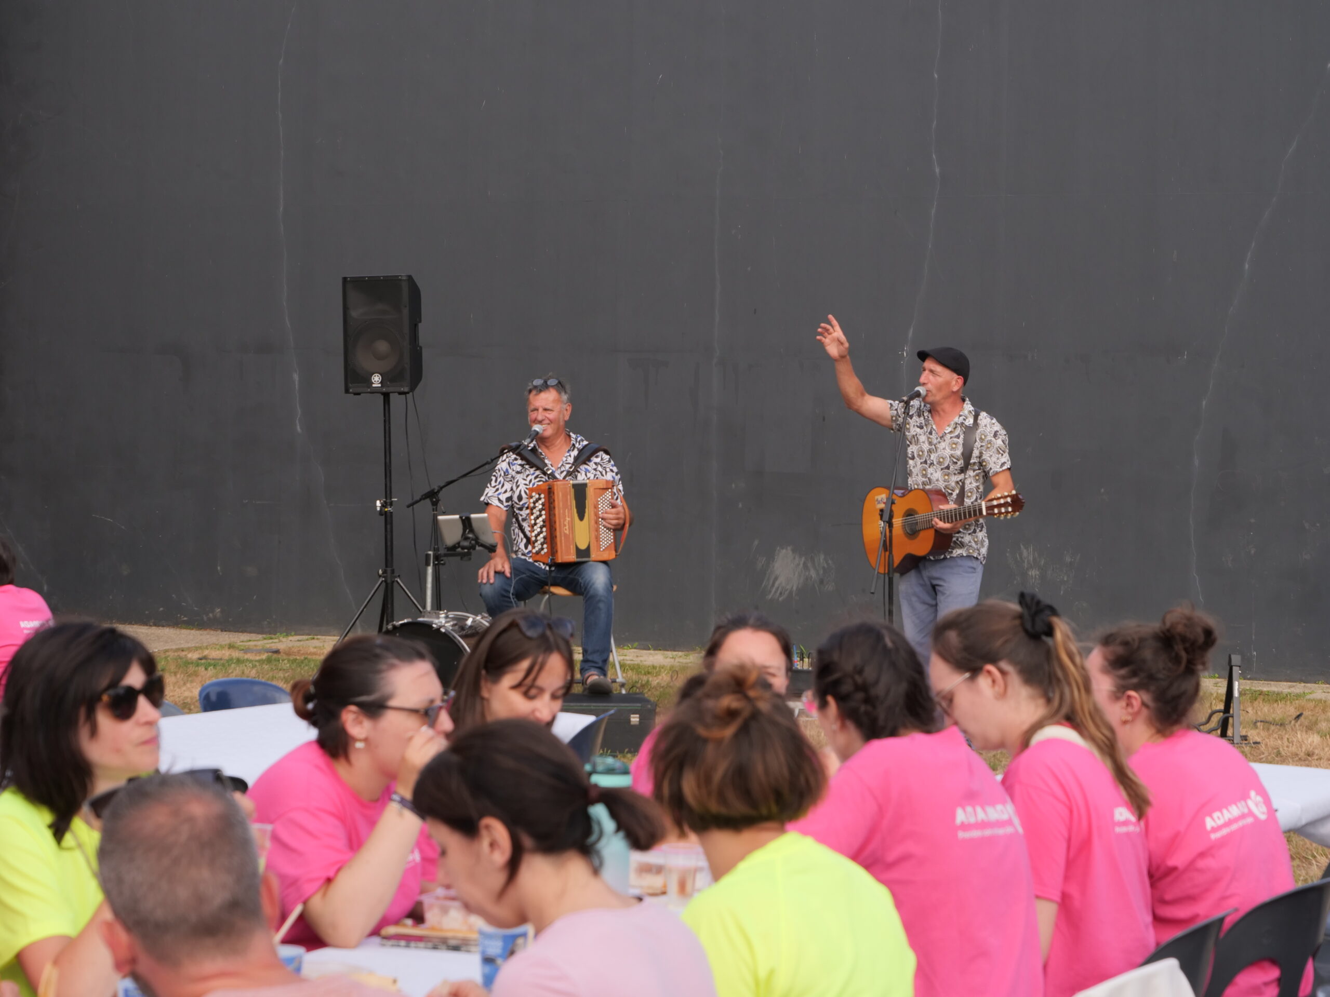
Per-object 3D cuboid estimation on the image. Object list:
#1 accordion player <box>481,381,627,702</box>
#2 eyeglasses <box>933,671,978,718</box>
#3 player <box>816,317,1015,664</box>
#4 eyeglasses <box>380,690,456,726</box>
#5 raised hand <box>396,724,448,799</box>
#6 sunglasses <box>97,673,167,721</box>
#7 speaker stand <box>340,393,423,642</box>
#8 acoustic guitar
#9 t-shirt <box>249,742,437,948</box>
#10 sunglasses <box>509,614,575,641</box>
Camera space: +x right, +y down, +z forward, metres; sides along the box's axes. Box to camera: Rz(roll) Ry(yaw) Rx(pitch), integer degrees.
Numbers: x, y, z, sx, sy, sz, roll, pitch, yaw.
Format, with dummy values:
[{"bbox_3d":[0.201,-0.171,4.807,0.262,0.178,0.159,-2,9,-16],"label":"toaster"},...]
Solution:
[{"bbox_3d":[-0.494,0.157,14.150,0.620,1.370,0.820,0,3,5],"label":"accordion player"},{"bbox_3d":[0.538,0.316,5.520,0.140,0.047,0.140,-34,-8,12],"label":"eyeglasses"},{"bbox_3d":[1.058,0.142,13.550,0.750,1.820,0.520,2,4,35],"label":"player"},{"bbox_3d":[-0.426,0.334,5.225,0.145,0.045,0.140,6,12,21],"label":"eyeglasses"},{"bbox_3d":[-0.380,0.415,5.050,0.080,0.120,0.075,16,0,-44],"label":"raised hand"},{"bbox_3d":[-0.865,0.303,4.965,0.145,0.050,0.145,2,8,40],"label":"sunglasses"},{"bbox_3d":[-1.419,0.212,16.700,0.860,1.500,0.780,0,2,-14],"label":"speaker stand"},{"bbox_3d":[1.145,0.096,13.236,0.120,0.370,1.000,-3,-5,-35],"label":"acoustic guitar"},{"bbox_3d":[-0.523,0.691,5.280,0.300,0.570,0.430,1,3,27],"label":"t-shirt"},{"bbox_3d":[-0.245,0.271,5.889,0.145,0.050,0.140,8,-43,-35],"label":"sunglasses"}]

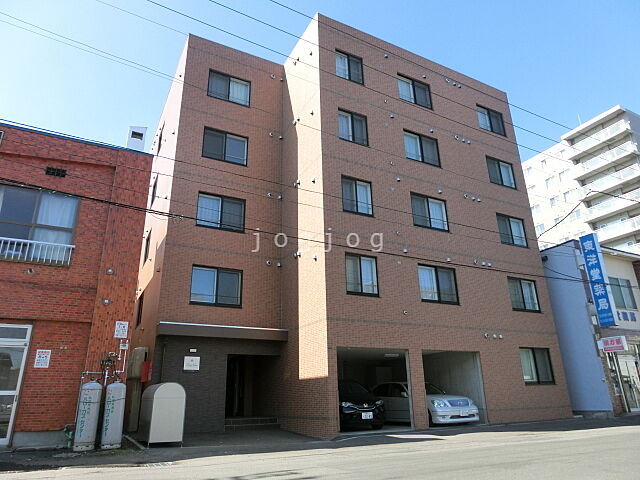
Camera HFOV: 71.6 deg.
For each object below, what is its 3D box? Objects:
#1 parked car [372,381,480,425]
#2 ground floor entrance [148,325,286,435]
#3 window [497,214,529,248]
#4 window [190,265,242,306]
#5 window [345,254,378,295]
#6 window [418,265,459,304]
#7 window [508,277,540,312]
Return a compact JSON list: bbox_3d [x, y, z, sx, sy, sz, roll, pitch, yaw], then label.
[{"bbox_3d":[3.322,5.784,15.775,1.770,1.460,4.700,9,-22,-27],"label":"parked car"},{"bbox_3d":[-3.070,4.311,13.763,4.000,3.050,1.400,9,-22,-27],"label":"ground floor entrance"},{"bbox_3d":[7.667,-0.342,17.667,1.522,1.217,0.120,9,-22,-27],"label":"window"},{"bbox_3d":[-3.350,1.545,14.537,1.700,1.260,0.120,9,-22,-27],"label":"window"},{"bbox_3d":[1.284,1.080,13.506,1.163,1.283,0.120,9,-22,-27],"label":"window"},{"bbox_3d":[3.981,1.514,14.883,1.631,1.261,0.120,9,-22,-27],"label":"window"},{"bbox_3d":[7.738,2.103,16.807,1.565,1.272,0.120,9,-22,-27],"label":"window"}]

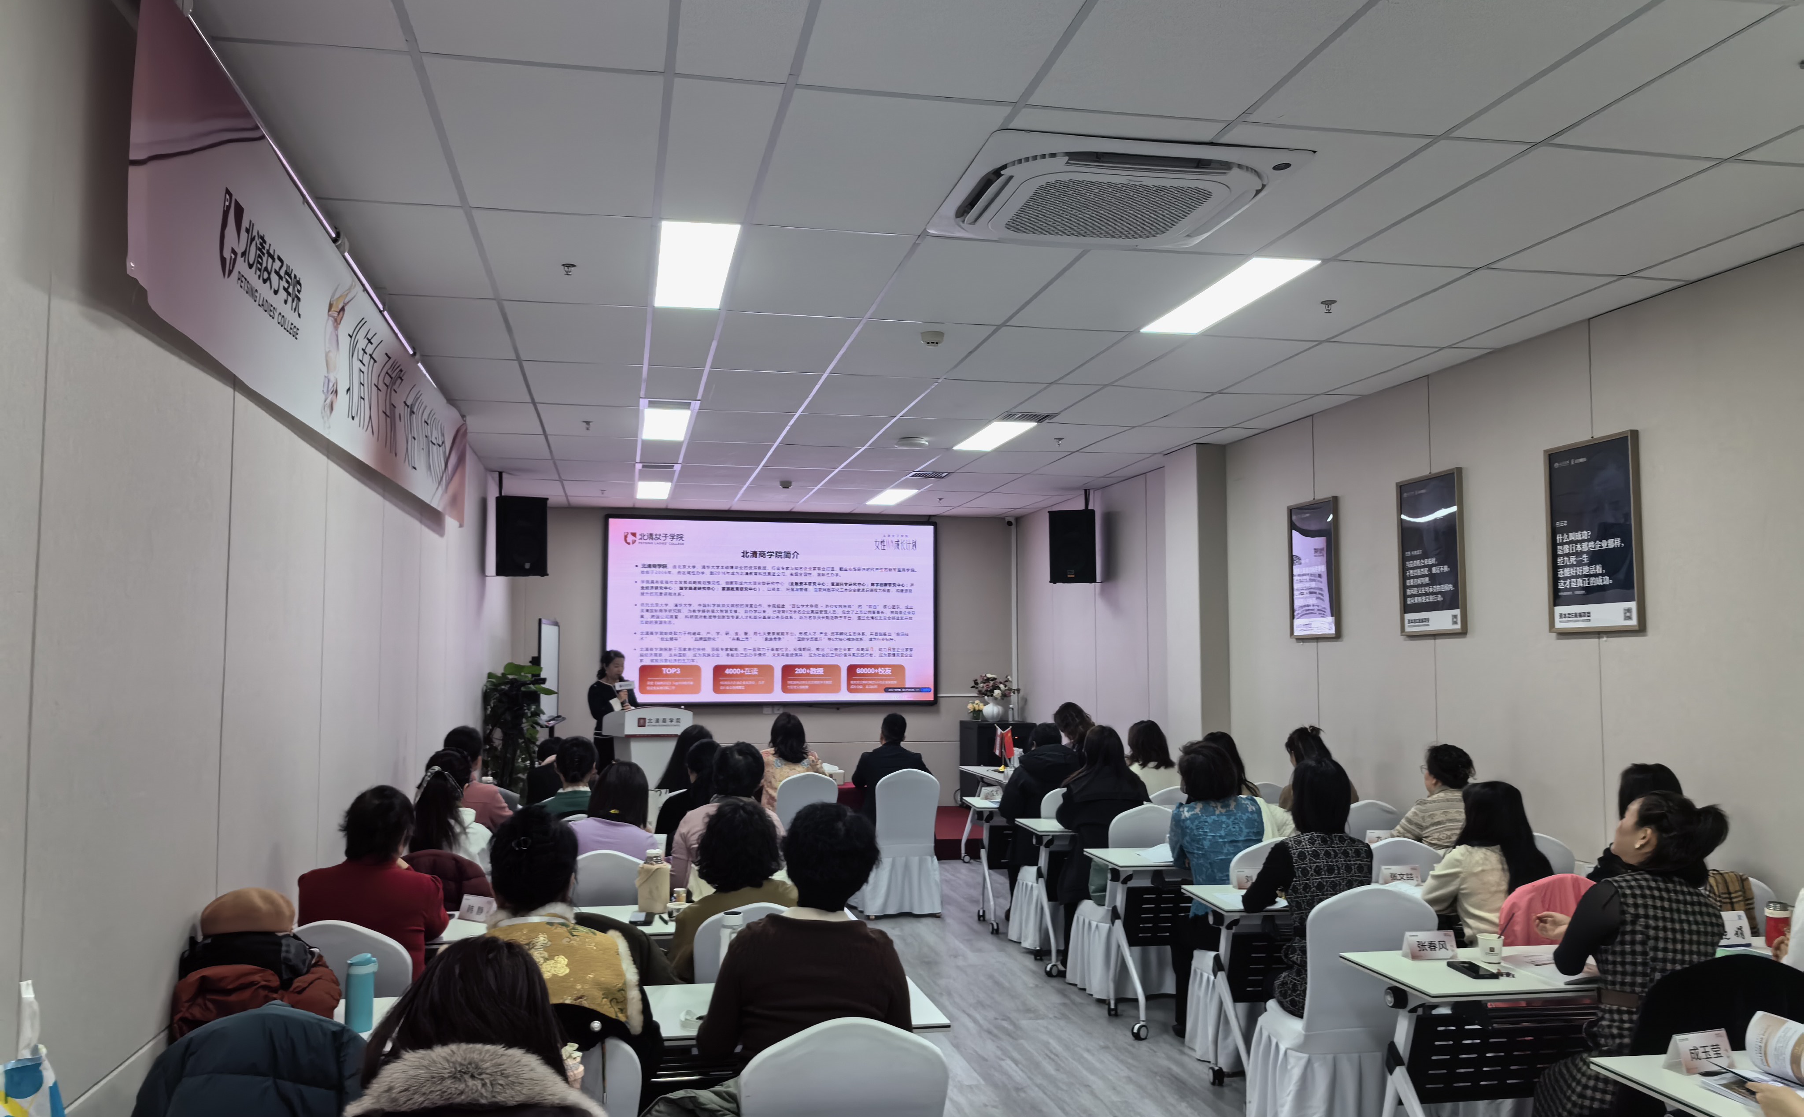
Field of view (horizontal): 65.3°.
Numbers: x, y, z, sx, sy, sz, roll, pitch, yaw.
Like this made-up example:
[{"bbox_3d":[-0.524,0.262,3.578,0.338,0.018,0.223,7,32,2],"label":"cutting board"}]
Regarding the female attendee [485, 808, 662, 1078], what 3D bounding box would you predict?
[{"bbox_3d":[-0.771,1.200,3.095,0.520,1.300,0.700,1,-4,-9],"label":"female attendee"}]

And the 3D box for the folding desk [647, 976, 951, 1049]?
[{"bbox_3d":[-0.797,1.470,3.344,1.760,0.750,0.500,1,-4,-11],"label":"folding desk"}]

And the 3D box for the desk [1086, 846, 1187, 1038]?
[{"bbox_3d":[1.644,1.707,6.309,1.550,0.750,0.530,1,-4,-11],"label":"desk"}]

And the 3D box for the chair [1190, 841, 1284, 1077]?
[{"bbox_3d":[1.451,1.568,5.738,0.460,0.900,0.520,1,-4,-11],"label":"chair"}]

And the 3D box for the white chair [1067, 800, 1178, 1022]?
[{"bbox_3d":[1.171,1.688,7.105,0.480,0.900,0.530,1,-4,-11],"label":"white chair"}]

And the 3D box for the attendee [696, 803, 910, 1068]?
[{"bbox_3d":[-0.230,1.218,3.242,0.490,1.290,0.700,1,-4,-11],"label":"attendee"}]

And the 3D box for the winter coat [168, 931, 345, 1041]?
[{"bbox_3d":[-1.524,1.003,3.345,0.390,0.240,0.360,1,-4,-11],"label":"winter coat"}]

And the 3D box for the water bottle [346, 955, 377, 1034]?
[{"bbox_3d":[-1.295,1.036,3.370,0.070,0.180,0.074,1,-4,-11],"label":"water bottle"}]

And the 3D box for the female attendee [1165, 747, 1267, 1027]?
[{"bbox_3d":[1.315,1.397,5.876,0.480,1.260,0.720,1,-4,-14],"label":"female attendee"}]

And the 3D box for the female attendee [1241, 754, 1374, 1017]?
[{"bbox_3d":[1.397,1.346,4.943,0.500,1.290,0.640,1,-4,-11],"label":"female attendee"}]

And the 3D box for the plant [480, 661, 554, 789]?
[{"bbox_3d":[-2.829,1.528,10.318,0.520,1.560,0.520,1,-4,-11],"label":"plant"}]

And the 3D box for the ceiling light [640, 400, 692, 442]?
[{"bbox_3d":[-1.483,-0.851,8.842,0.280,0.040,1.180,1,-4,-11],"label":"ceiling light"}]

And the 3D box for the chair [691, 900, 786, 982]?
[{"bbox_3d":[-0.442,1.464,4.284,0.440,0.900,0.520,1,-4,-11],"label":"chair"}]

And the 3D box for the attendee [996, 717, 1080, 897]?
[{"bbox_3d":[0.812,1.584,8.206,0.500,1.250,0.720,1,-4,-11],"label":"attendee"}]

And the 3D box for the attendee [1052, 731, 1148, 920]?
[{"bbox_3d":[0.997,1.500,7.176,0.500,1.280,0.720,1,-4,-14],"label":"attendee"}]

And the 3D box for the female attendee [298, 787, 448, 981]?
[{"bbox_3d":[-1.585,1.312,4.264,0.490,1.250,0.700,1,-4,-9],"label":"female attendee"}]

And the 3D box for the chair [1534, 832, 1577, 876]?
[{"bbox_3d":[2.545,1.600,6.031,0.440,0.900,0.520,1,-4,-13],"label":"chair"}]

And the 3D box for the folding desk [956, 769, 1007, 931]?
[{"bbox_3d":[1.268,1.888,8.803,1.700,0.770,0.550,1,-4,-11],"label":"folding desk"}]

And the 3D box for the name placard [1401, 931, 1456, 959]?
[{"bbox_3d":[1.563,1.143,4.171,0.148,0.078,0.072,1,-4,-11],"label":"name placard"}]

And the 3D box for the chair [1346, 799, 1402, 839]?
[{"bbox_3d":[2.305,1.703,7.336,0.450,0.920,0.540,1,-4,-11],"label":"chair"}]

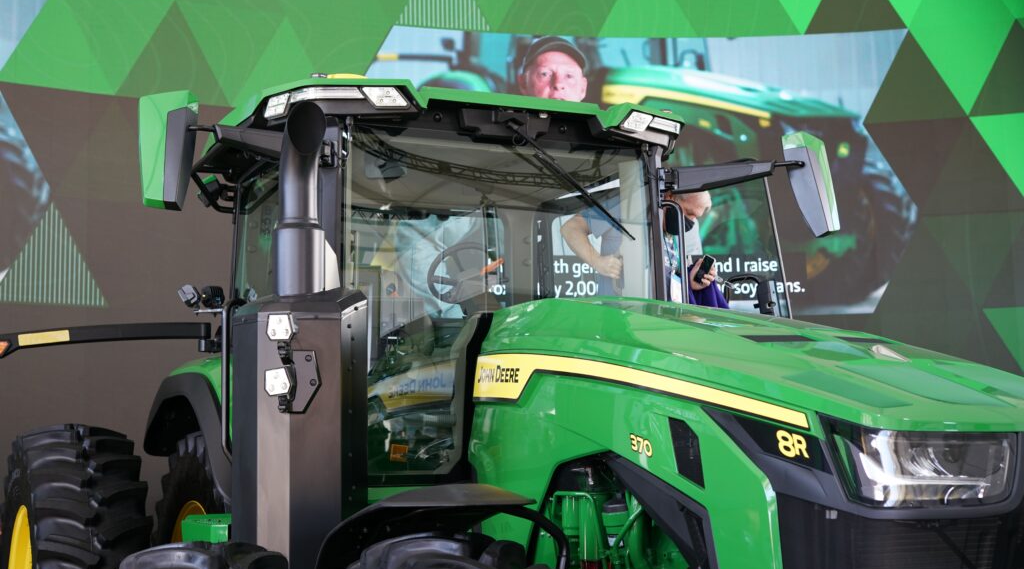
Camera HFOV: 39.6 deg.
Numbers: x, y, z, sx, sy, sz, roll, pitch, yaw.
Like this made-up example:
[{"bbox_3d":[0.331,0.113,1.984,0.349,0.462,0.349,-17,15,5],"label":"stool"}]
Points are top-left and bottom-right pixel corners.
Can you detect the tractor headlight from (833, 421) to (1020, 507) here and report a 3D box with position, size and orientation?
[{"bbox_3d":[0.918,0.399,3.202,0.349,0.188,0.212,1,-8,-14],"label":"tractor headlight"}]

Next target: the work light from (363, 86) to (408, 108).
[{"bbox_3d":[-0.514,-0.755,5.715,0.195,0.083,0.067,1,-8,-12],"label":"work light"}]

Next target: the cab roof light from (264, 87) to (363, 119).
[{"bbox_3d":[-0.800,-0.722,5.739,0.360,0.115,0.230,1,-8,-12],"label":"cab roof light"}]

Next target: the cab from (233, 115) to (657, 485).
[{"bbox_3d":[-0.260,0.169,6.497,1.640,1.460,1.640,2,-8,-24],"label":"cab"}]

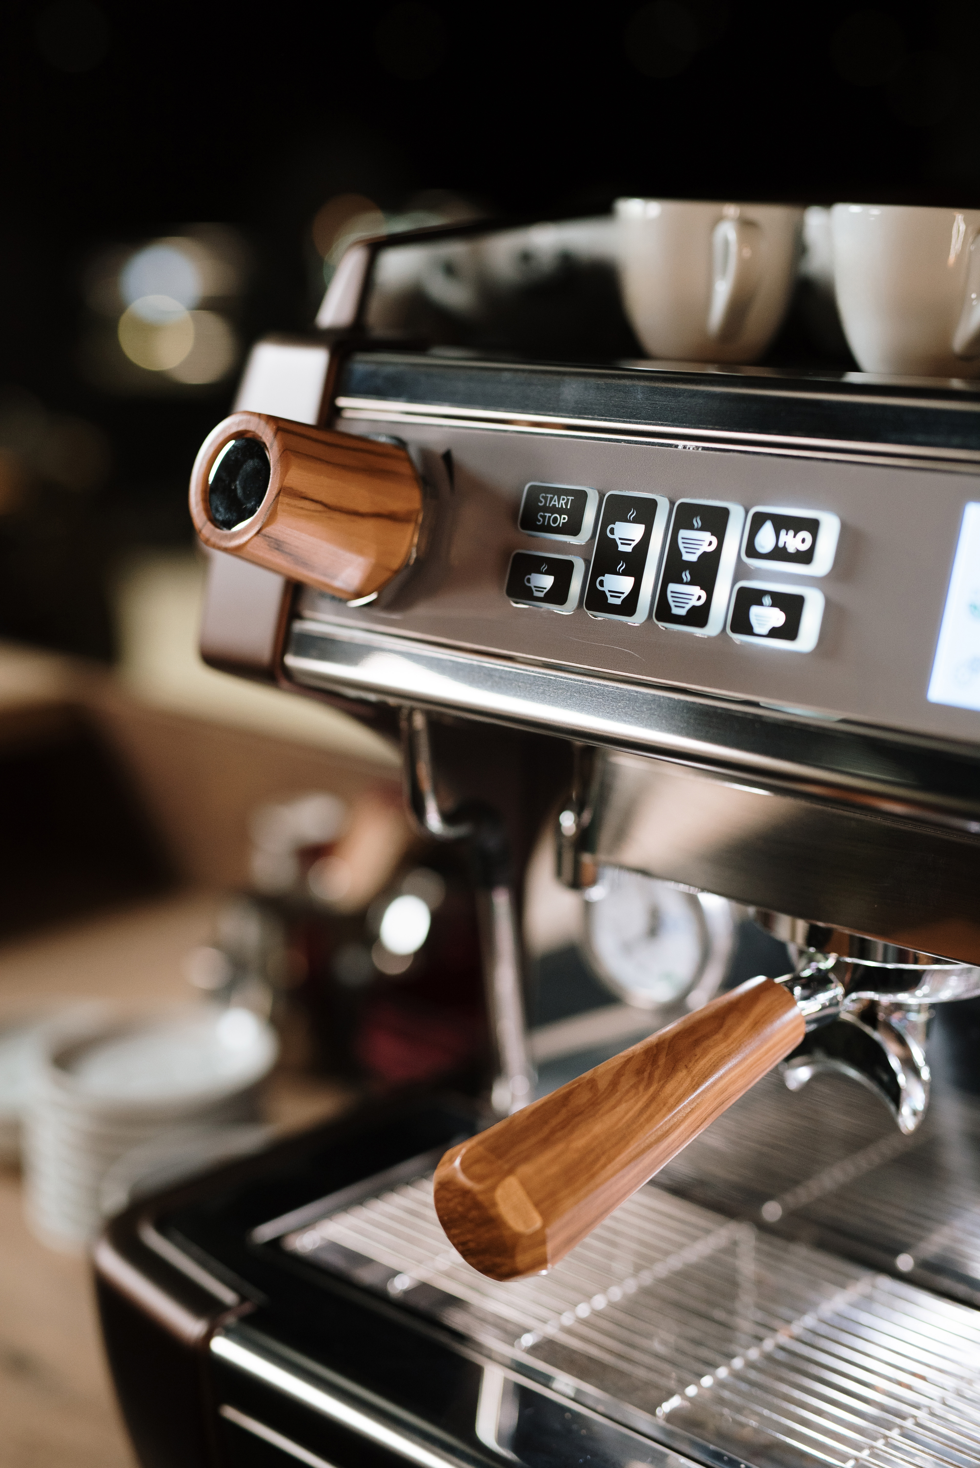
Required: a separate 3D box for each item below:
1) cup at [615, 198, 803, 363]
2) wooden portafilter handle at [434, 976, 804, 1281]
[{"bbox_3d":[0.073,-0.151,0.683,0.063,0.053,0.085,1,14,-1],"label":"cup"},{"bbox_3d":[0.042,0.107,0.578,0.041,0.041,0.128,14,30,43],"label":"wooden portafilter handle"}]

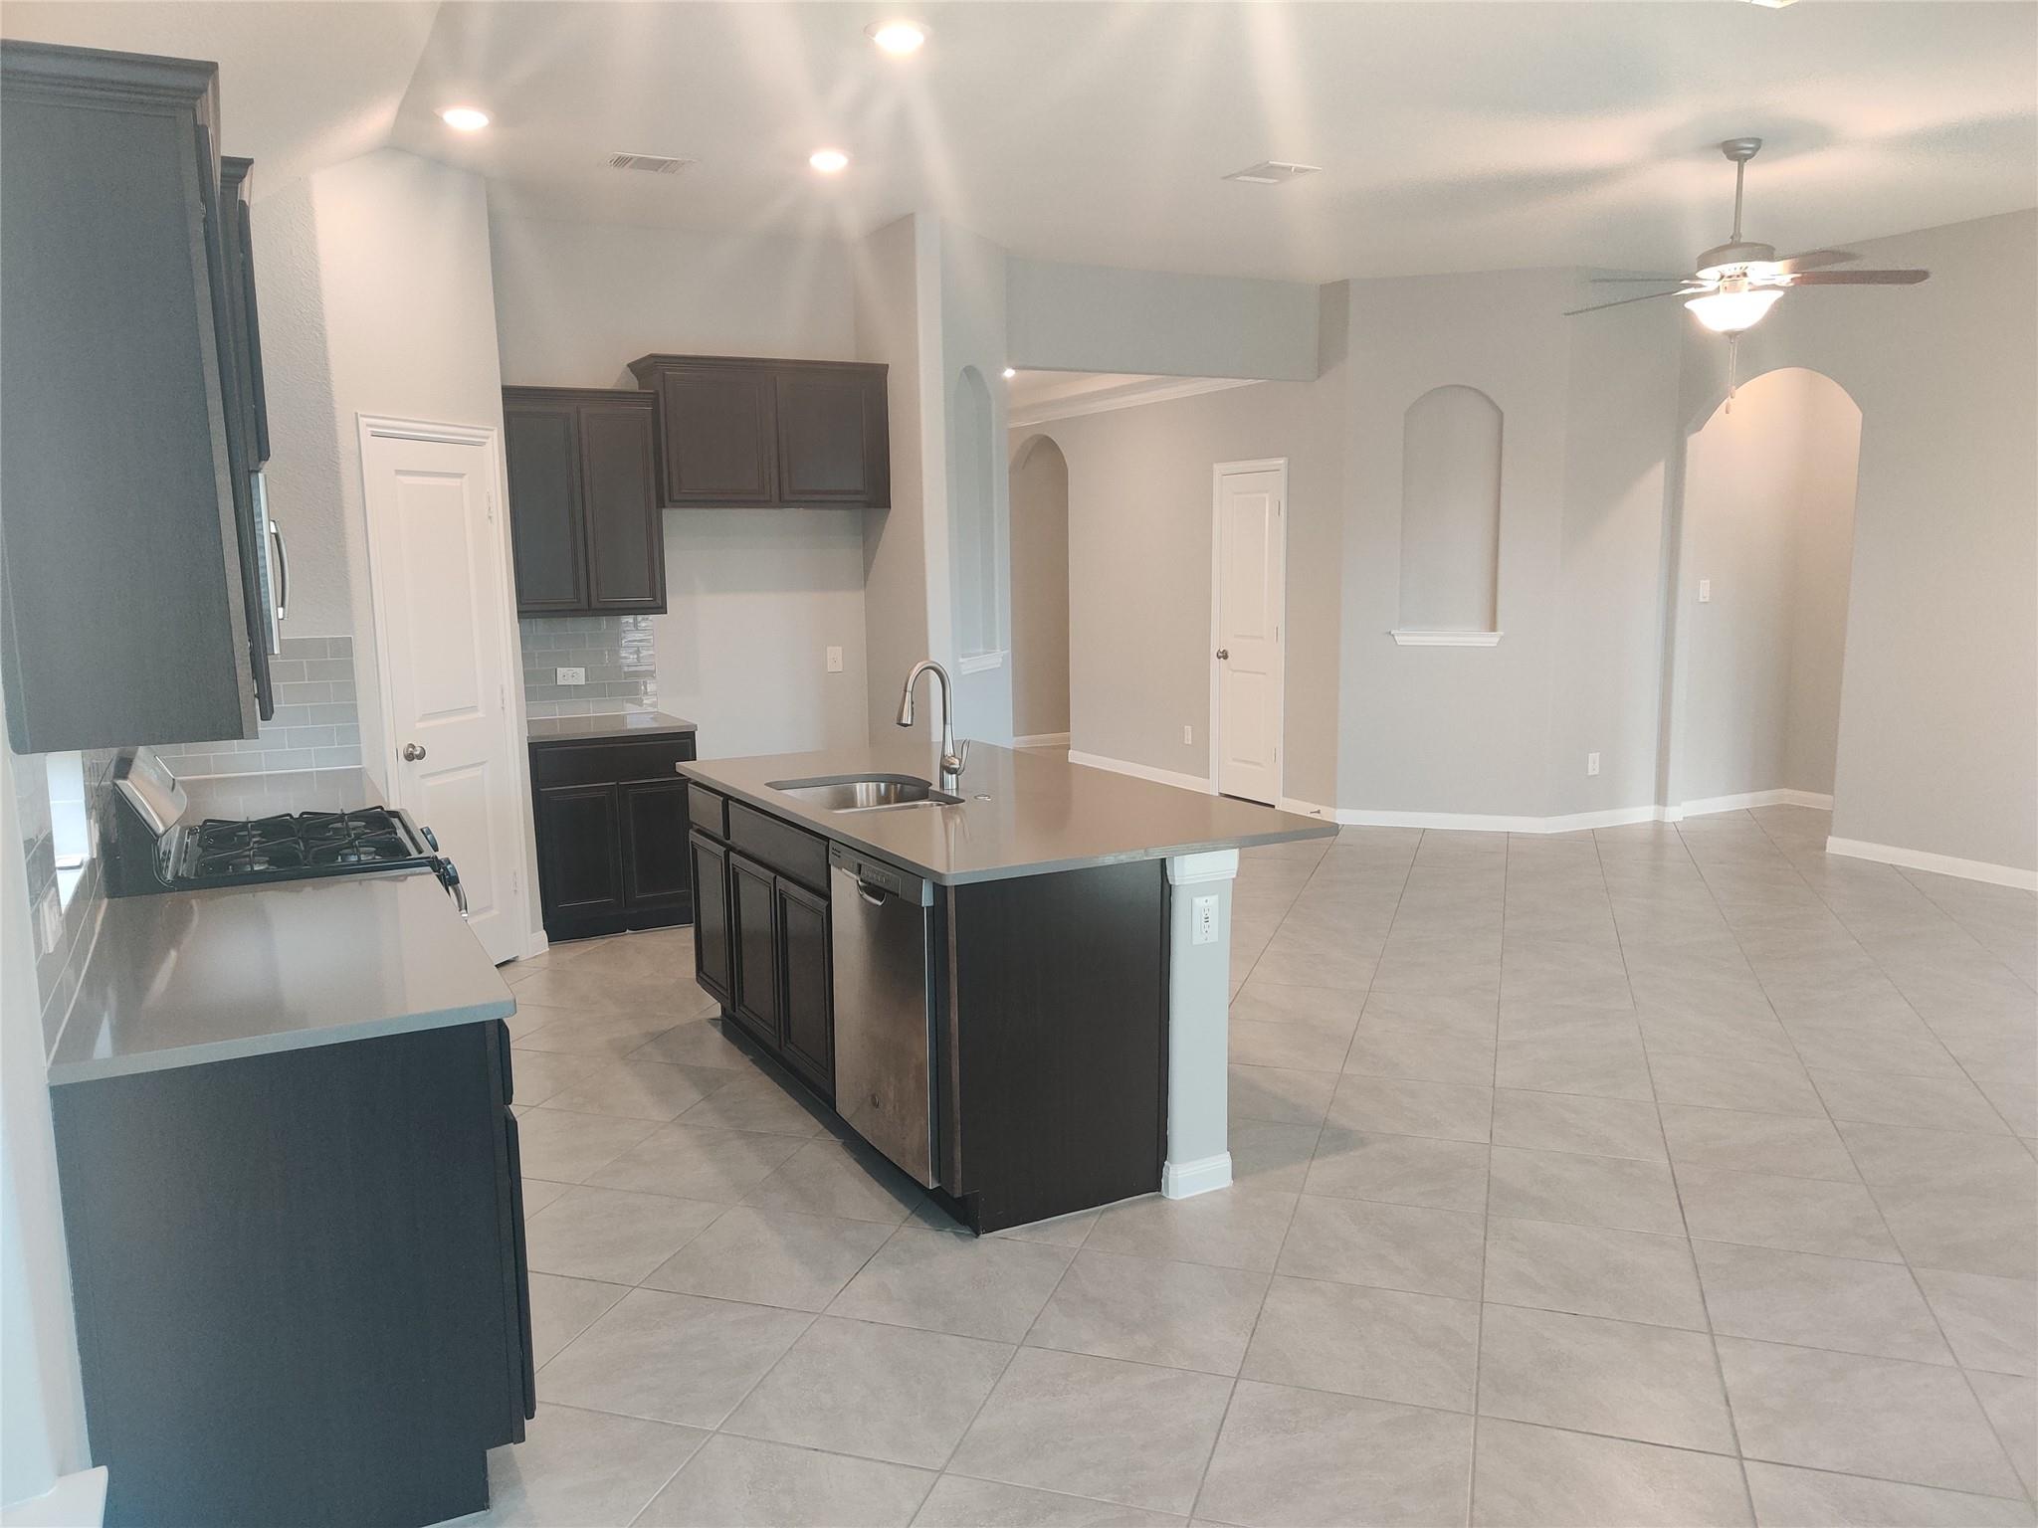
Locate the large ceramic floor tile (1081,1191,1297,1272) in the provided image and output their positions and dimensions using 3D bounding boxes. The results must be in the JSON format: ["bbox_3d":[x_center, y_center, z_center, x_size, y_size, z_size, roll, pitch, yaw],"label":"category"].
[{"bbox_3d":[0.431,1.135,3.924,0.457,0.010,0.457,2,9,17],"label":"large ceramic floor tile"}]

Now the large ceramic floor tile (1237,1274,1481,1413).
[{"bbox_3d":[0.742,1.233,3.396,0.462,0.010,0.462,2,9,17],"label":"large ceramic floor tile"}]

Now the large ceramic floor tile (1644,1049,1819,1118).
[{"bbox_3d":[2.165,0.979,4.816,0.457,0.010,0.457,2,9,17],"label":"large ceramic floor tile"}]

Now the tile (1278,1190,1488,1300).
[{"bbox_3d":[0.869,1.148,3.783,0.457,0.010,0.457,2,9,17],"label":"tile"}]

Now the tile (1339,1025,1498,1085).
[{"bbox_3d":[1.285,0.950,5.091,0.457,0.010,0.457,2,9,17],"label":"tile"}]

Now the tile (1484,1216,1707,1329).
[{"bbox_3d":[1.328,1.180,3.695,0.462,0.010,0.462,2,9,17],"label":"tile"}]

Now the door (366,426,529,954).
[{"bbox_3d":[-2.156,-0.194,6.027,0.050,2.080,0.740,2,9,19],"label":"door"}]

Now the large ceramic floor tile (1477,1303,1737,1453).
[{"bbox_3d":[1.188,1.251,3.250,0.462,0.010,0.462,2,9,17],"label":"large ceramic floor tile"}]

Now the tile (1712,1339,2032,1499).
[{"bbox_3d":[1.635,1.268,3.105,0.462,0.010,0.462,2,9,17],"label":"tile"}]

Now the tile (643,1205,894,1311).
[{"bbox_3d":[-0.582,1.185,3.816,0.465,0.010,0.465,2,9,17],"label":"tile"}]

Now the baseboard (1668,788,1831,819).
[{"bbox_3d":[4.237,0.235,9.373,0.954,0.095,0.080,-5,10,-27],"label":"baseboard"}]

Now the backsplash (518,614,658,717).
[{"bbox_3d":[-1.922,-0.440,7.054,0.640,0.456,0.012,-5,9,-27],"label":"backsplash"}]

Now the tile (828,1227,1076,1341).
[{"bbox_3d":[-0.147,1.187,3.627,0.457,0.010,0.457,2,9,17],"label":"tile"}]

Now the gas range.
[{"bbox_3d":[-1.867,0.553,4.079,0.740,1.170,0.760,-5,9,-27],"label":"gas range"}]

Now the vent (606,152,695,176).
[{"bbox_3d":[-1.353,-2.182,5.801,0.290,0.020,0.225,-5,9,-27],"label":"vent"}]

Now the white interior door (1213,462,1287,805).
[{"bbox_3d":[1.399,-0.799,9.751,0.050,2.070,0.740,-5,10,-27],"label":"white interior door"}]

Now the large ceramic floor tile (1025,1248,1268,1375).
[{"bbox_3d":[0.295,1.218,3.536,0.465,0.010,0.465,2,9,17],"label":"large ceramic floor tile"}]

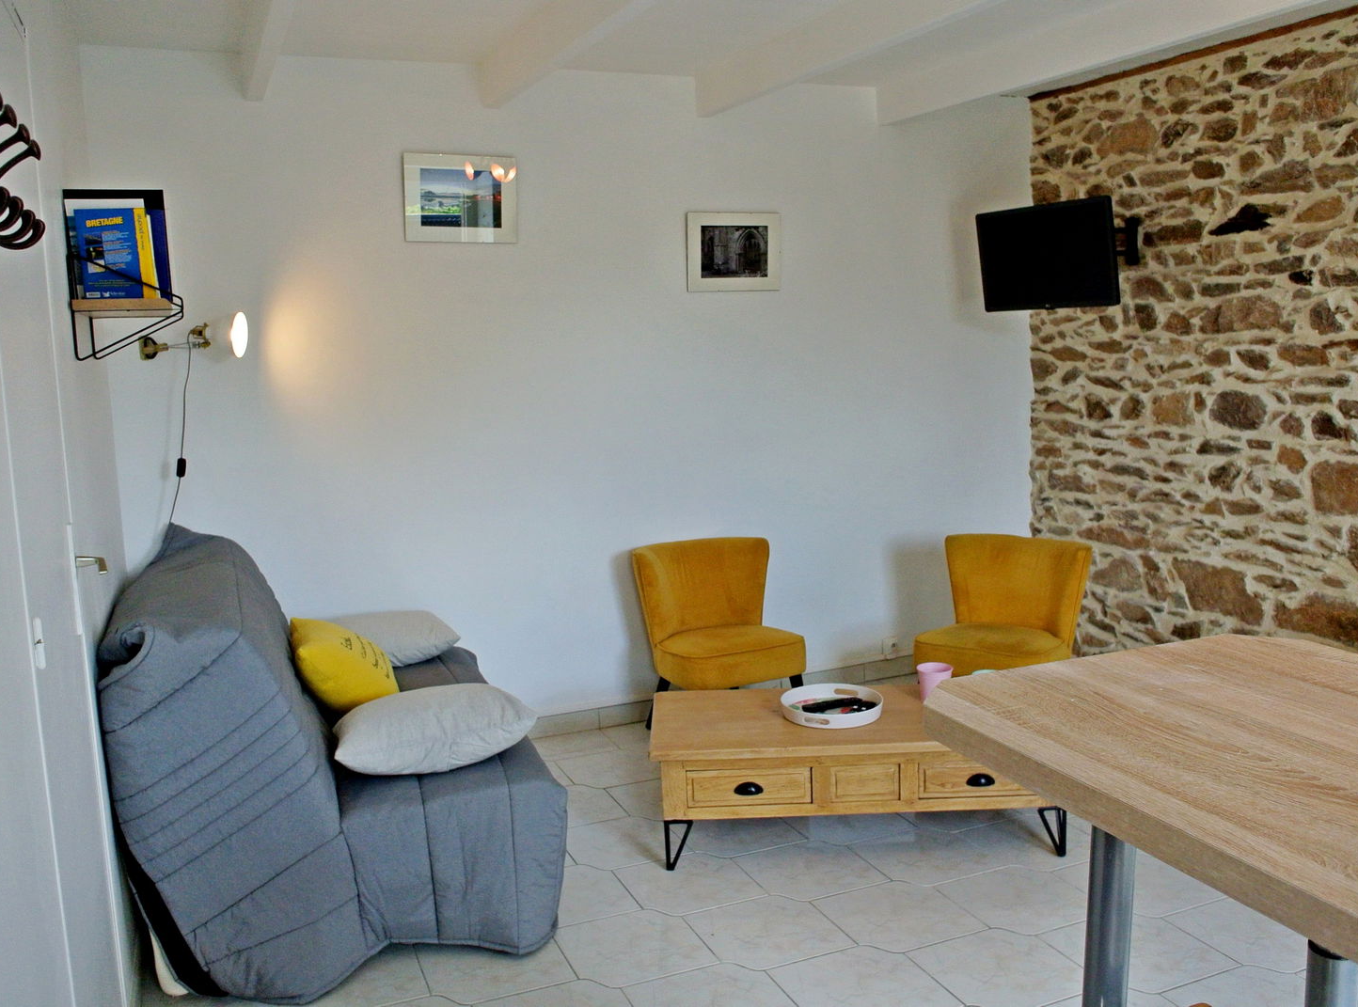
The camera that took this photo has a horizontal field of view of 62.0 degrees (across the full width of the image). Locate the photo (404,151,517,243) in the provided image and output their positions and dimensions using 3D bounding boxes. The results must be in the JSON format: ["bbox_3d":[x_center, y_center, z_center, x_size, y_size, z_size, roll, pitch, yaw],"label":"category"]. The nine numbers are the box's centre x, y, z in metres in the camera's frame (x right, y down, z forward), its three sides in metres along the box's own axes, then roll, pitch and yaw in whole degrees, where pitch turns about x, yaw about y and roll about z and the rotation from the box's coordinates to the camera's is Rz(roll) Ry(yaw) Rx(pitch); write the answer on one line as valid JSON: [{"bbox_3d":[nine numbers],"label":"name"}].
[{"bbox_3d":[-0.764,-1.070,3.970,0.399,0.303,0.018,-5,8,-22],"label":"photo"}]

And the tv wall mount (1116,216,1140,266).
[{"bbox_3d":[1.647,-1.013,4.423,0.300,0.200,0.130,-5,9,-23],"label":"tv wall mount"}]

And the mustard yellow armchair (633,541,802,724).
[{"bbox_3d":[0.170,0.533,4.272,0.545,0.710,0.550,-5,9,-23],"label":"mustard yellow armchair"}]

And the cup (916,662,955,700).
[{"bbox_3d":[0.785,0.556,3.450,0.112,0.108,0.112,-1,9,0],"label":"cup"}]

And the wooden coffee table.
[{"bbox_3d":[0.521,0.799,3.373,1.187,0.361,0.542,-2,8,1],"label":"wooden coffee table"}]

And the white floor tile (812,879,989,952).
[{"bbox_3d":[0.554,1.047,2.862,0.332,0.010,0.332,-5,8,-22],"label":"white floor tile"}]

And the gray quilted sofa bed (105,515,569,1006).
[{"bbox_3d":[-1.031,0.603,3.263,0.990,0.930,1.460,-5,9,-21],"label":"gray quilted sofa bed"}]

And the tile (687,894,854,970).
[{"bbox_3d":[0.221,1.067,2.809,0.332,0.010,0.332,-5,8,-22],"label":"tile"}]

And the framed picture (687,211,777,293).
[{"bbox_3d":[0.218,-0.980,4.405,0.398,0.302,0.017,-5,9,-23],"label":"framed picture"}]

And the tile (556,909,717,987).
[{"bbox_3d":[-0.112,1.085,2.757,0.332,0.010,0.332,-5,8,-22],"label":"tile"}]

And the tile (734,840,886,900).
[{"bbox_3d":[0.360,1.020,3.137,0.332,0.010,0.332,-5,8,-22],"label":"tile"}]

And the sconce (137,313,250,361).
[{"bbox_3d":[-1.515,-0.520,3.534,0.330,0.150,0.160,-3,9,-13],"label":"sconce"}]

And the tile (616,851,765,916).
[{"bbox_3d":[0.026,1.039,3.084,0.332,0.010,0.332,-5,8,-22],"label":"tile"}]

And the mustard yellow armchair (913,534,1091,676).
[{"bbox_3d":[1.173,0.522,4.177,0.545,0.710,0.550,5,11,36],"label":"mustard yellow armchair"}]

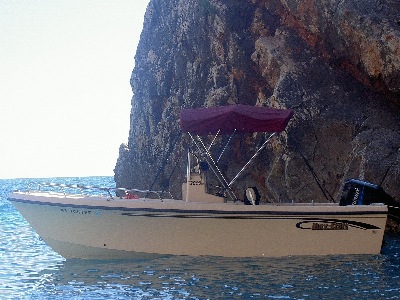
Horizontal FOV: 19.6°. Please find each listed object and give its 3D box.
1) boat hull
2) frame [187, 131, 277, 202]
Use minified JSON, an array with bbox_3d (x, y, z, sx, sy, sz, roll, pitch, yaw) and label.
[{"bbox_3d":[-0.097,1.249,18.567,5.980,1.288,2.350,-2,-1,3],"label":"boat hull"},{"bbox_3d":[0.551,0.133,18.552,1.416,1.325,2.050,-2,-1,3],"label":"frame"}]

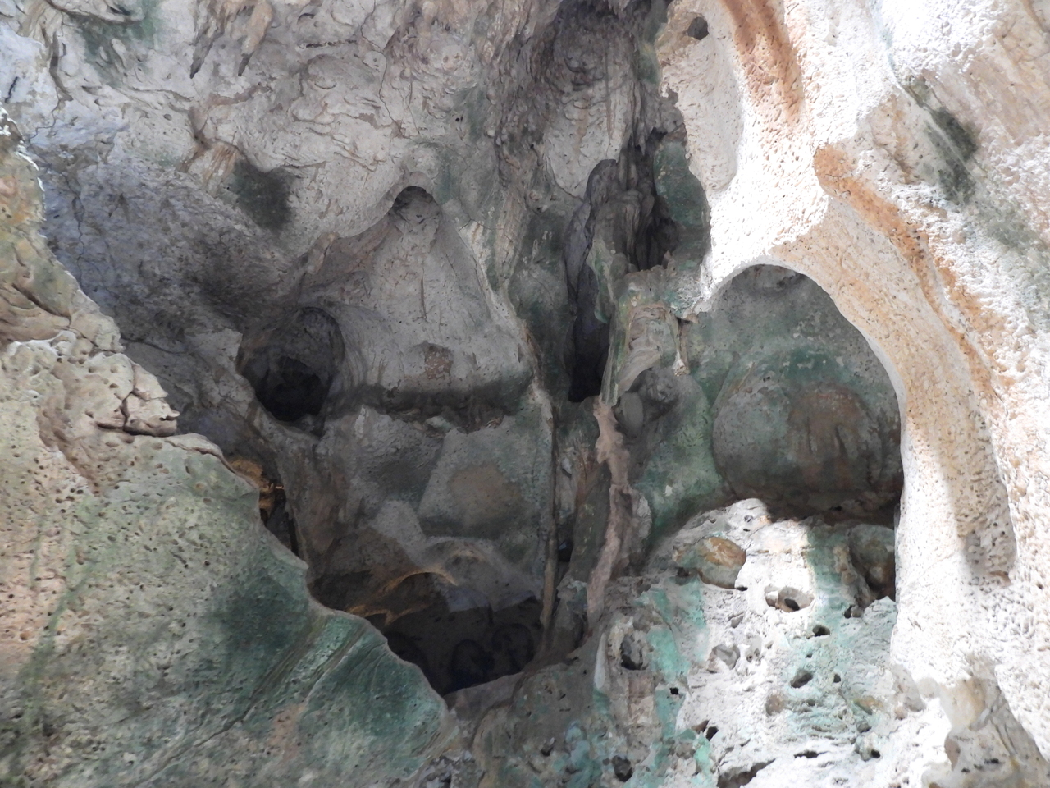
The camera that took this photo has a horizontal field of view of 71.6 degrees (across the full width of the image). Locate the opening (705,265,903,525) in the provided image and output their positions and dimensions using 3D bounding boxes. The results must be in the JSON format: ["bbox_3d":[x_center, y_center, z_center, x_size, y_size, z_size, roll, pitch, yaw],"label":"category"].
[{"bbox_3d":[2.088,0.040,5.625,1.400,1.900,0.900,-9,-28,18],"label":"opening"}]

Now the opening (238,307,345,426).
[{"bbox_3d":[-2.415,-0.267,7.622,1.050,1.080,0.800,7,-28,-13],"label":"opening"}]

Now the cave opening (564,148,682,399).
[{"bbox_3d":[0.923,-1.298,7.431,1.080,2.700,0.800,0,-27,0],"label":"cave opening"}]

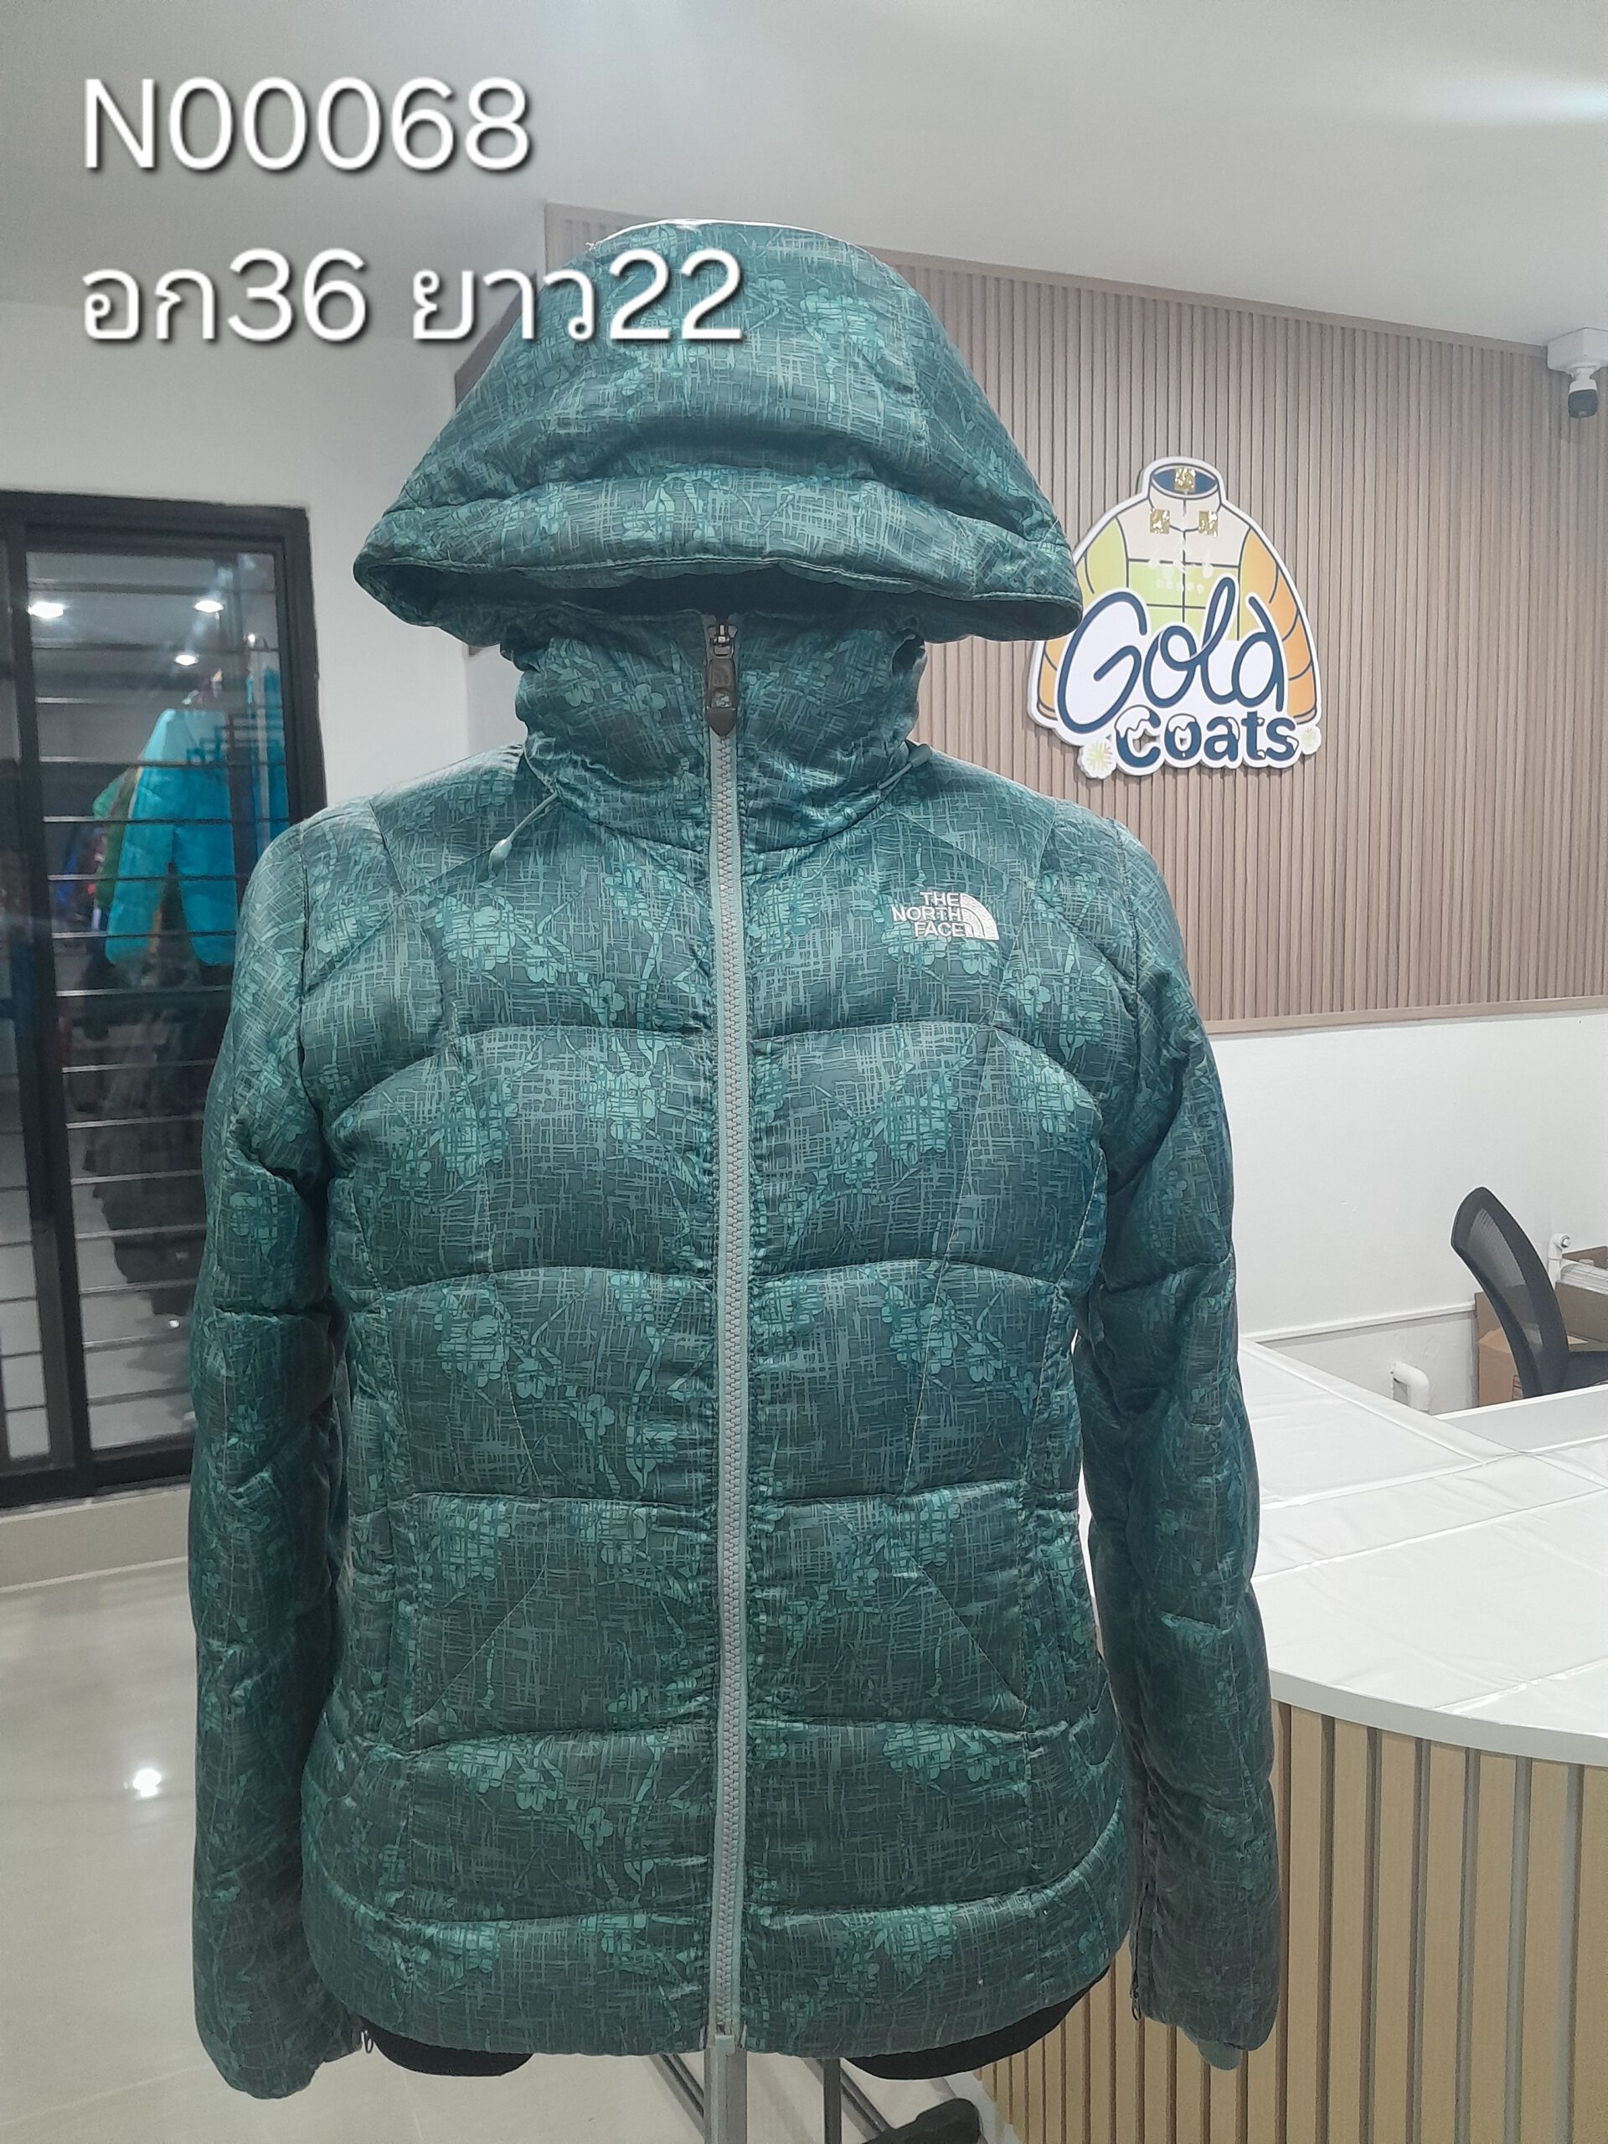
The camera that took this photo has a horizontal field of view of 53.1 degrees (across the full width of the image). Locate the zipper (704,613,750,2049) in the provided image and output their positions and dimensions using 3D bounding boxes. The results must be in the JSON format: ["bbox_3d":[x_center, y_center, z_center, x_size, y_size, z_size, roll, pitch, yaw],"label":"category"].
[{"bbox_3d":[-0.031,0.107,0.667,0.019,0.595,0.035,0,3,-5],"label":"zipper"}]

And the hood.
[{"bbox_3d":[-0.040,-0.293,0.752,0.325,0.240,0.260,-2,7,-4],"label":"hood"}]

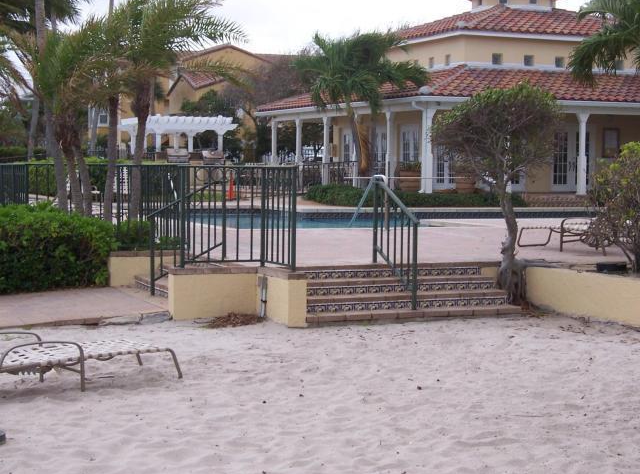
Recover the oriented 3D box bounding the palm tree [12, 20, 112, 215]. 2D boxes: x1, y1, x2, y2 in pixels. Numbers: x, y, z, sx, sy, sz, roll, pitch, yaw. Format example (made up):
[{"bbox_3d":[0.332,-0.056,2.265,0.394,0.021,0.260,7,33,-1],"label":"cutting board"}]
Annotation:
[{"bbox_3d":[-3.235,-1.262,16.958,1.400,2.922,1.400,0,3,-2],"label":"palm tree"}]

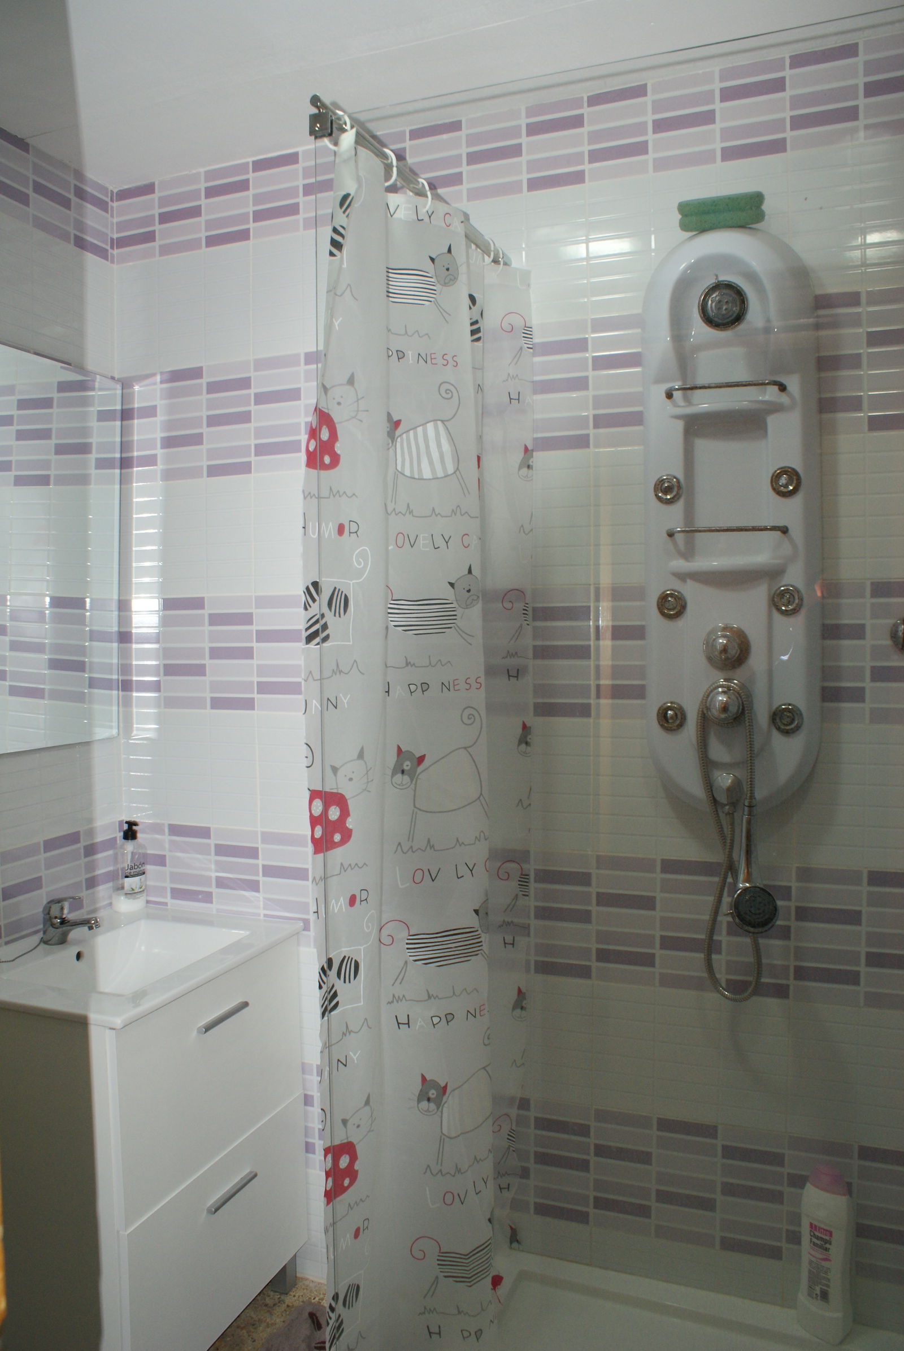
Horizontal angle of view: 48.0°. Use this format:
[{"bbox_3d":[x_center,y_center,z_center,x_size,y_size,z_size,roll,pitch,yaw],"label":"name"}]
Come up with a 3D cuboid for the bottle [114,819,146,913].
[{"bbox_3d":[-0.721,0.420,2.252,0.072,0.201,0.072,2,3,44],"label":"bottle"}]

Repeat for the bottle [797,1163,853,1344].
[{"bbox_3d":[0.654,1.002,1.773,0.086,0.305,0.058,2,3,43],"label":"bottle"}]

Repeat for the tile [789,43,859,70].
[{"bbox_3d":[0.636,-1.058,1.733,0.114,0.026,0.008,0,2,21],"label":"tile"}]

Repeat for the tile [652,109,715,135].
[{"bbox_3d":[0.415,-0.991,1.813,0.114,0.026,0.008,0,2,21],"label":"tile"}]

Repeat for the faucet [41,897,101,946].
[{"bbox_3d":[-0.746,0.480,1.990,0.143,0.098,0.050,0,2,21],"label":"faucet"}]

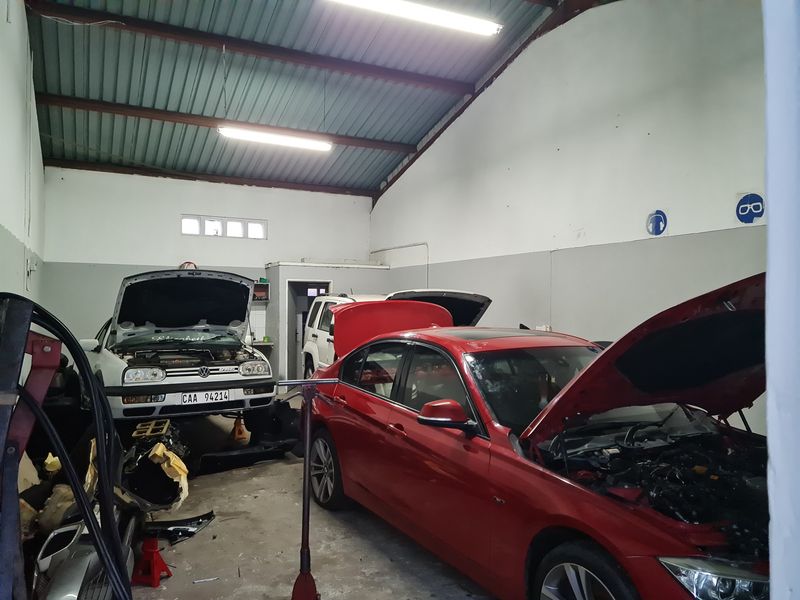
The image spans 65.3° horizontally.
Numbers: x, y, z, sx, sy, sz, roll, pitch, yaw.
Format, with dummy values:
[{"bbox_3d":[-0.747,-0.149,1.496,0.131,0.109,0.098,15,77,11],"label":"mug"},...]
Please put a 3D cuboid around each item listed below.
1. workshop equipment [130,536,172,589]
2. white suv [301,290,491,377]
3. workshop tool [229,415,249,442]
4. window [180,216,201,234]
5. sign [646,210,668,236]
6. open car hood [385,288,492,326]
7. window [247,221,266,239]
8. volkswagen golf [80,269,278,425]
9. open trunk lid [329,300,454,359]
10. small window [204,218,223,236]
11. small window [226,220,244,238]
[{"bbox_3d":[-1.414,1.483,3.574,0.165,0.260,0.160,0,-1,4],"label":"workshop equipment"},{"bbox_3d":[-0.179,0.814,9.583,1.860,1.830,4.450,1,-1,-22],"label":"white suv"},{"bbox_3d":[-1.938,1.523,7.588,0.210,0.320,0.210,1,-1,-26],"label":"workshop tool"},{"bbox_3d":[-3.919,-1.381,11.688,0.350,0.320,0.080,1,-1,-26],"label":"window"},{"bbox_3d":[2.721,-0.813,6.600,0.010,0.275,0.275,1,-1,-26],"label":"sign"},{"bbox_3d":[0.340,0.229,8.324,1.480,0.680,0.900,1,-1,-22],"label":"open car hood"},{"bbox_3d":[-2.823,-1.362,12.225,0.340,0.320,0.080,1,-1,-26],"label":"window"},{"bbox_3d":[-2.956,0.701,7.718,1.720,1.660,4.020,2,-7,-33],"label":"volkswagen golf"},{"bbox_3d":[-0.116,0.303,5.902,1.270,0.620,0.400,1,-1,-28],"label":"open trunk lid"},{"bbox_3d":[-3.544,-1.376,11.872,0.340,0.320,0.080,1,-1,-26],"label":"small window"},{"bbox_3d":[-3.184,-1.365,12.048,0.340,0.320,0.080,1,-1,-26],"label":"small window"}]

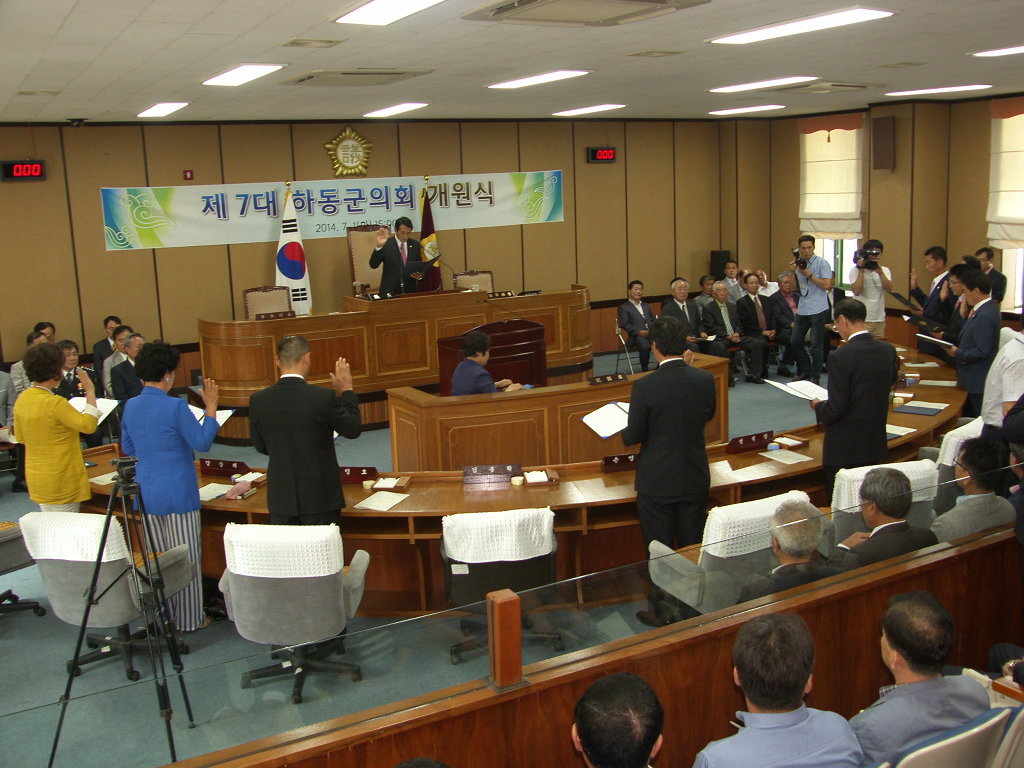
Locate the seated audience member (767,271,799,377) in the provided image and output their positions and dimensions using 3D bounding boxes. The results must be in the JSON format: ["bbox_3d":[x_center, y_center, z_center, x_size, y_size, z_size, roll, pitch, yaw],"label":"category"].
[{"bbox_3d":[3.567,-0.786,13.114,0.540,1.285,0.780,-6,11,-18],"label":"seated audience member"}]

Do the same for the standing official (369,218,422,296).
[{"bbox_3d":[-1.301,-1.039,11.762,0.580,1.680,0.450,-8,11,-28],"label":"standing official"}]

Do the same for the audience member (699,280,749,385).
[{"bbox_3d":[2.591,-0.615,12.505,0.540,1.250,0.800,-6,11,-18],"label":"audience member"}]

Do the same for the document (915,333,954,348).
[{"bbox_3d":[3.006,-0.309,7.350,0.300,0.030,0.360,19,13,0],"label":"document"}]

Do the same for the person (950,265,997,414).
[{"bbox_3d":[3.484,0.023,7.800,0.480,1.720,0.500,-1,11,7],"label":"person"}]

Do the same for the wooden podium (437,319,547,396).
[{"bbox_3d":[-0.189,-0.059,10.344,0.880,1.200,0.580,-8,12,-27],"label":"wooden podium"}]

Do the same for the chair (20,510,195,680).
[{"bbox_3d":[-2.086,1.040,5.463,0.650,0.890,0.660,1,11,18],"label":"chair"}]

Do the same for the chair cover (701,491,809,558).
[{"bbox_3d":[1.153,0.691,4.882,0.500,0.275,0.180,-7,11,-21],"label":"chair cover"}]

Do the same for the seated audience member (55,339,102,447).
[{"bbox_3d":[-3.648,0.259,8.777,0.500,1.280,0.720,-10,13,-36],"label":"seated audience member"}]

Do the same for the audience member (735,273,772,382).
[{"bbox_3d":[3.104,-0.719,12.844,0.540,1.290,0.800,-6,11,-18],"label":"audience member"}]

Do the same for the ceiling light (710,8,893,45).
[{"bbox_3d":[1.676,-2.113,6.099,0.290,0.060,1.240,-8,12,-28],"label":"ceiling light"}]

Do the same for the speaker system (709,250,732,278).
[{"bbox_3d":[3.073,-1.691,15.224,0.320,0.550,0.300,0,11,10],"label":"speaker system"}]

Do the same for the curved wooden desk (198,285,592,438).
[{"bbox_3d":[-1.034,-0.317,11.347,4.420,1.390,0.850,-8,12,-27],"label":"curved wooden desk"}]

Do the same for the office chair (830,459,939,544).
[{"bbox_3d":[2.070,0.829,6.190,0.680,0.870,0.660,-5,11,-16],"label":"office chair"}]

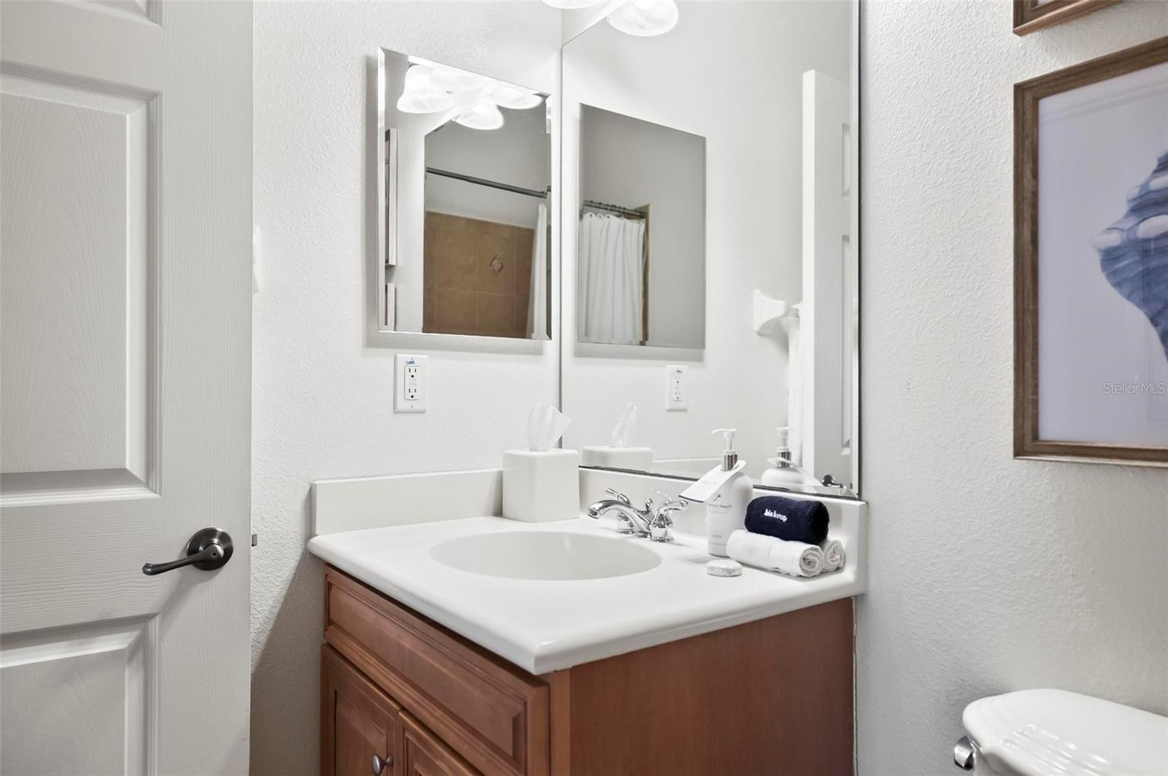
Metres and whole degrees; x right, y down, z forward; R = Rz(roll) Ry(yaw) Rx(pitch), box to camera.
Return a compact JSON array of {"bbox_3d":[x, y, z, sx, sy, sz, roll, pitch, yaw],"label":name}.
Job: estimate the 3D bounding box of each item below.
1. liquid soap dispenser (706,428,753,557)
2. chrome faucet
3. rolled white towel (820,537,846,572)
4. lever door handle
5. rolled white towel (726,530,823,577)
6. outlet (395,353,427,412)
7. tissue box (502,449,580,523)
[{"bbox_3d":[0.236,0.166,1.149,0.073,0.198,0.072,0,-1,0],"label":"liquid soap dispenser"},{"bbox_3d":[0.070,0.231,1.268,0.150,0.071,0.205,1,-1,-36],"label":"chrome faucet"},{"bbox_3d":[0.313,0.242,1.064,0.044,0.043,0.137,1,-1,-36],"label":"rolled white towel"},{"bbox_3d":[-0.596,0.253,1.081,0.126,0.067,0.062,1,-1,-33],"label":"lever door handle"},{"bbox_3d":[0.277,0.241,1.043,0.045,0.044,0.138,1,-1,-36],"label":"rolled white towel"},{"bbox_3d":[-0.344,-0.008,1.417,0.070,0.115,0.008,1,-1,-36],"label":"outlet"},{"bbox_3d":[-0.091,0.201,1.498,0.126,0.136,0.126,1,-1,-36],"label":"tissue box"}]

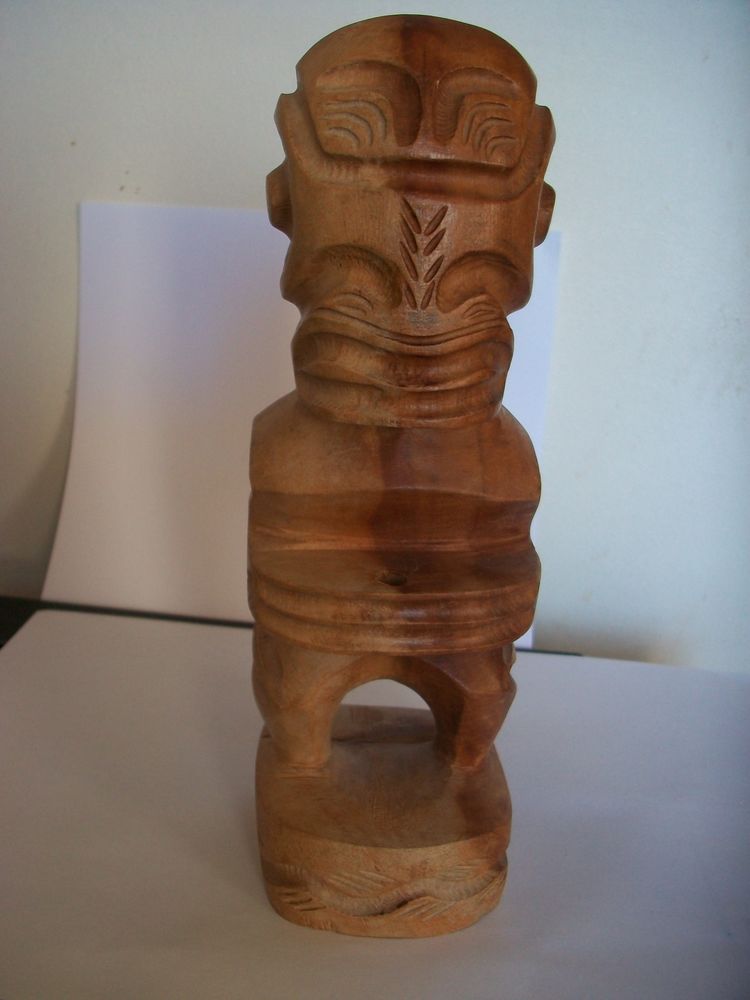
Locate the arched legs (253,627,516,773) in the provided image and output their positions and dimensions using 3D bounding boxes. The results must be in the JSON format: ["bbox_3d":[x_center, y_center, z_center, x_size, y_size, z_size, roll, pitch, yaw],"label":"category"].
[{"bbox_3d":[0.002,0.051,0.260,0.065,0.036,0.037,3,17,-2],"label":"arched legs"}]

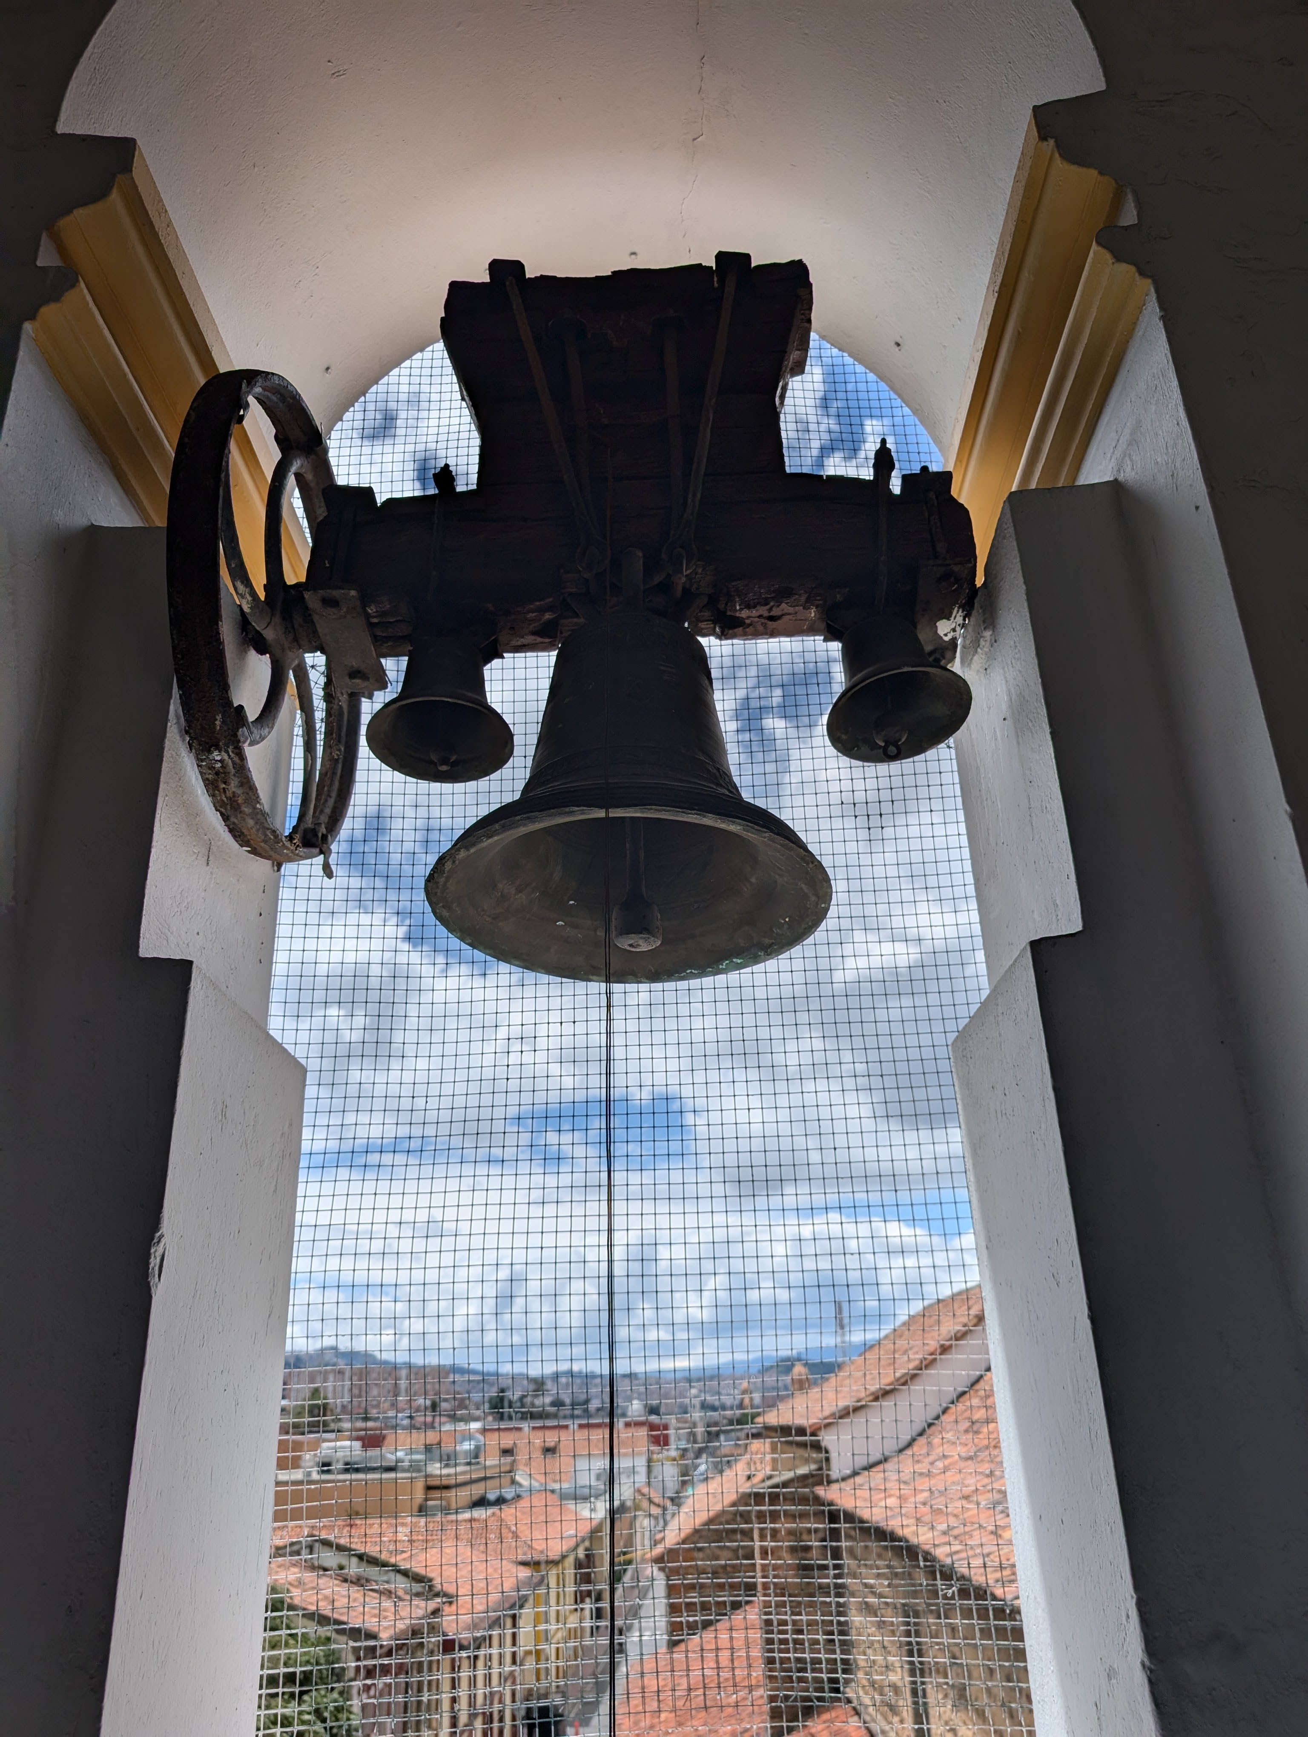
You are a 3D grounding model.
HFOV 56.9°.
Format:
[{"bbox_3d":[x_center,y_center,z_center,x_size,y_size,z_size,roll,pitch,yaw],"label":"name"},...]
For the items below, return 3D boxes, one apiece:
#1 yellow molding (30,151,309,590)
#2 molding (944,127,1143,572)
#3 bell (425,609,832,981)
[{"bbox_3d":[-0.769,-0.655,2.095,0.107,0.336,1.024,-2,-23,0],"label":"yellow molding"},{"bbox_3d":[0.611,-0.691,2.066,0.107,0.336,1.024,-3,-23,2],"label":"molding"},{"bbox_3d":[-0.030,-0.140,1.784,0.559,0.426,0.559,0,-27,2],"label":"bell"}]

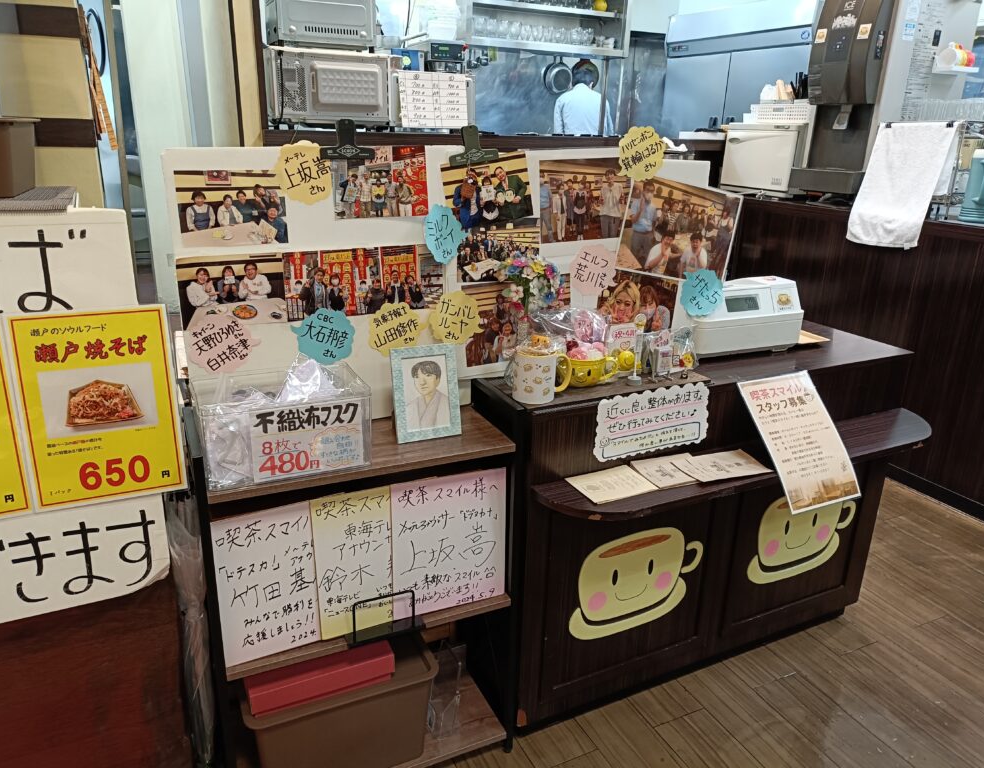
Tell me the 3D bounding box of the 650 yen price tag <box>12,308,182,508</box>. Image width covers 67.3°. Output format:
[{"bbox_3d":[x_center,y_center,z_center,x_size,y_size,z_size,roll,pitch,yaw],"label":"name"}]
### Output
[{"bbox_3d":[-0.608,0.036,1.157,0.216,0.303,0.010,-8,9,-29],"label":"650 yen price tag"}]

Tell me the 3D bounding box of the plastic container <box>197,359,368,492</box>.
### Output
[{"bbox_3d":[-0.372,0.065,1.313,0.276,0.140,0.187,-7,20,-23],"label":"plastic container"}]

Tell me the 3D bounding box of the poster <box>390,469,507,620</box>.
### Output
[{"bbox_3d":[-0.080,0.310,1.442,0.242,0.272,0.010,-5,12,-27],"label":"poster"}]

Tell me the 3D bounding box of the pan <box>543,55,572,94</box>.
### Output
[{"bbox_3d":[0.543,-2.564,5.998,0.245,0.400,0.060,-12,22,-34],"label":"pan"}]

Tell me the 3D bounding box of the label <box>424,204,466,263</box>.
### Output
[{"bbox_3d":[-0.093,-0.301,1.487,0.090,0.120,0.008,-6,17,-22],"label":"label"}]

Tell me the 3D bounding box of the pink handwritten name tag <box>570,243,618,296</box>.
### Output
[{"bbox_3d":[0.225,-0.252,1.621,0.114,0.117,0.008,-4,15,-16],"label":"pink handwritten name tag"}]

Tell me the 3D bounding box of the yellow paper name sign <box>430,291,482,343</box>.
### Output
[{"bbox_3d":[-0.074,-0.137,1.538,0.115,0.108,0.010,-8,16,-25],"label":"yellow paper name sign"}]

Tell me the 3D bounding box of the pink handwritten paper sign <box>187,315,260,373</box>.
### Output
[{"bbox_3d":[-0.485,-0.070,1.337,0.122,0.105,0.010,-8,16,-25],"label":"pink handwritten paper sign"}]

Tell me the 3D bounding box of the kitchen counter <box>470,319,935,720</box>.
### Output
[{"bbox_3d":[0.530,0.332,1.894,1.150,0.795,0.590,-8,21,-26],"label":"kitchen counter"}]

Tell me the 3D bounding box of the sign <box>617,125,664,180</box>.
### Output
[{"bbox_3d":[0.320,-0.493,1.583,0.108,0.112,0.008,-4,15,-16],"label":"sign"}]

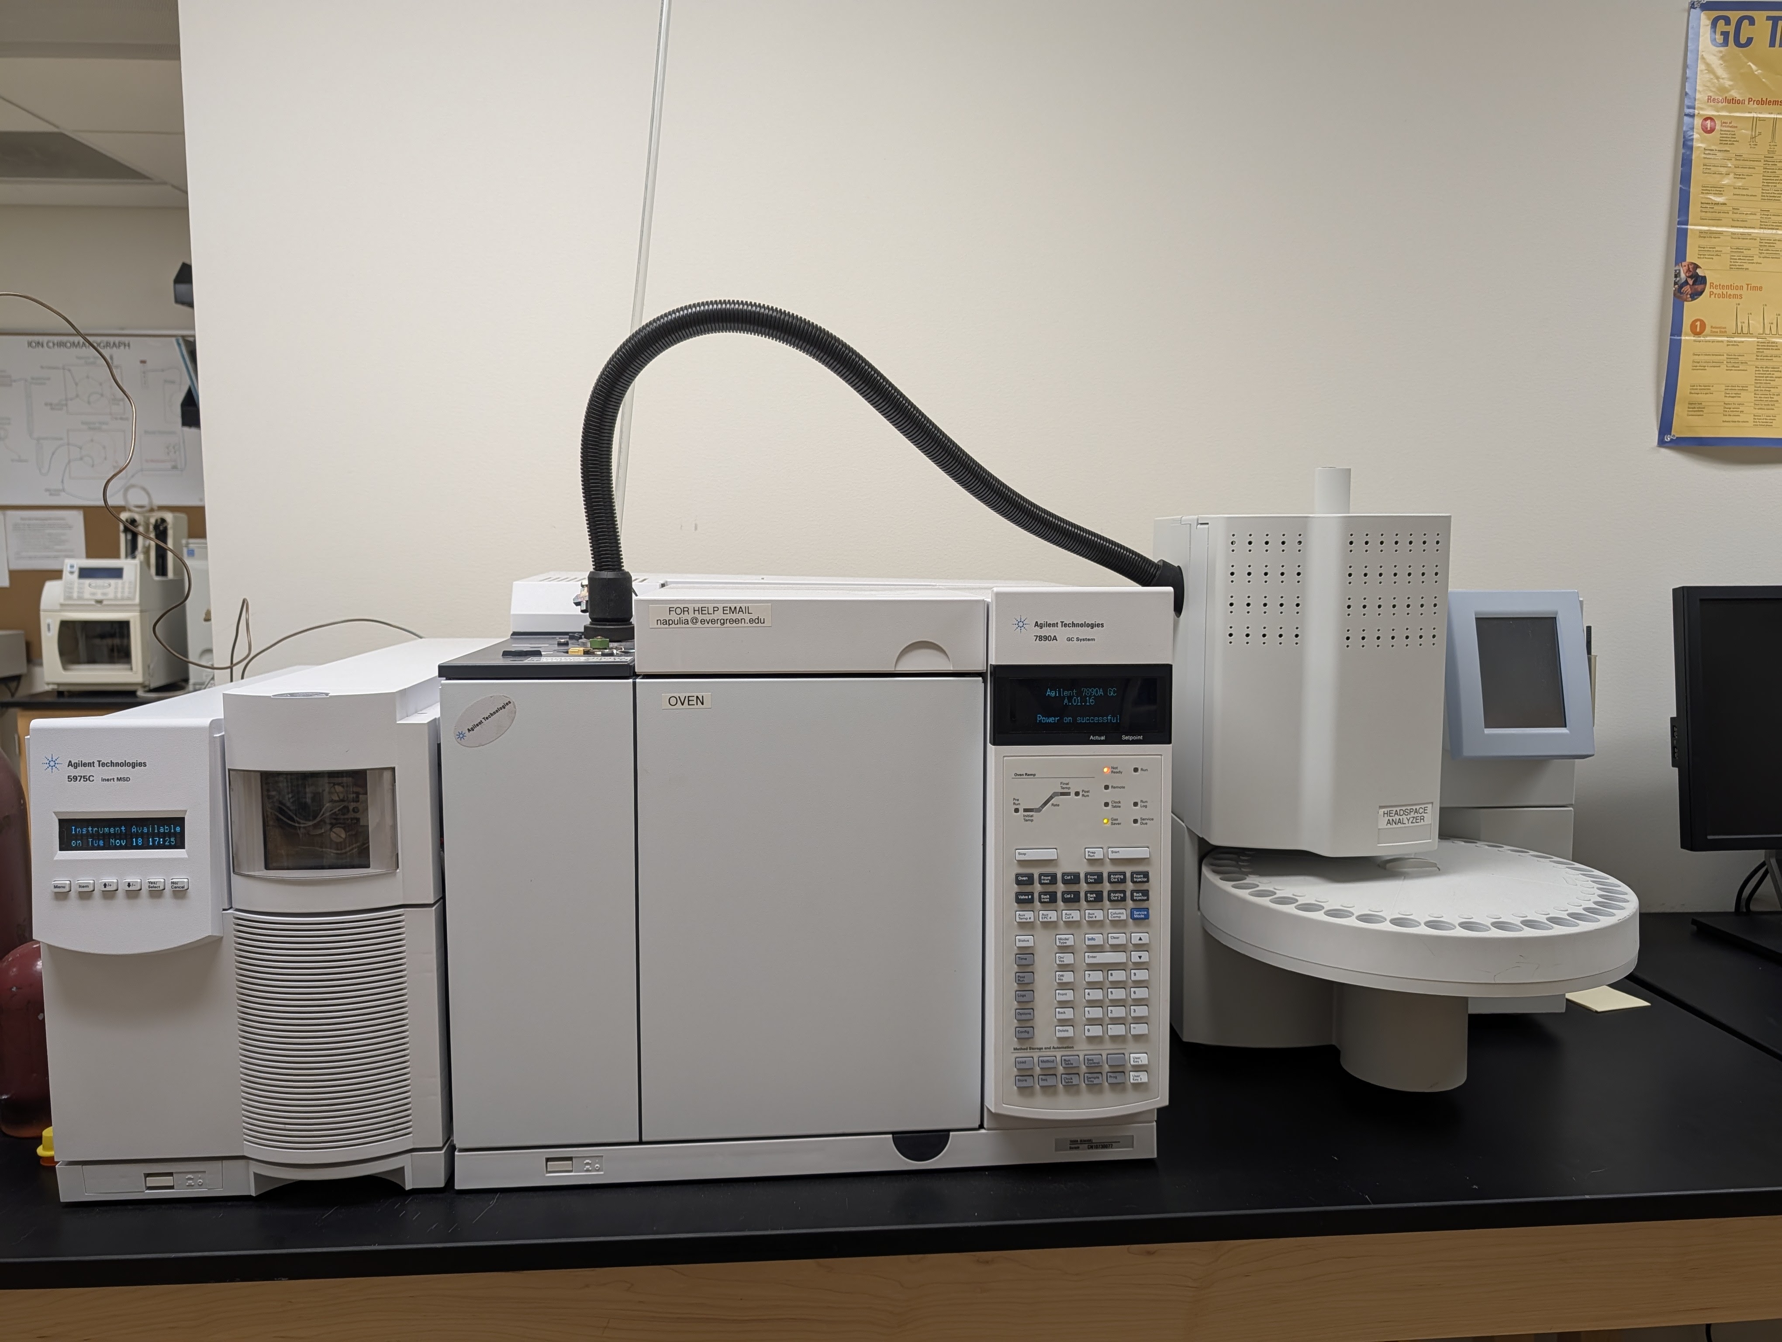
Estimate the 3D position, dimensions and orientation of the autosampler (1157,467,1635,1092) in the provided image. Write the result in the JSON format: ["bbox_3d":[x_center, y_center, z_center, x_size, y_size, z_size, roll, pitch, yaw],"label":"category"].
[{"bbox_3d":[0.513,0.101,1.242,0.455,0.596,0.530,0,5,-4],"label":"autosampler"}]

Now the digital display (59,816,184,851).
[{"bbox_3d":[-0.577,0.122,0.937,0.091,0.025,0.012,0,5,-6],"label":"digital display"}]

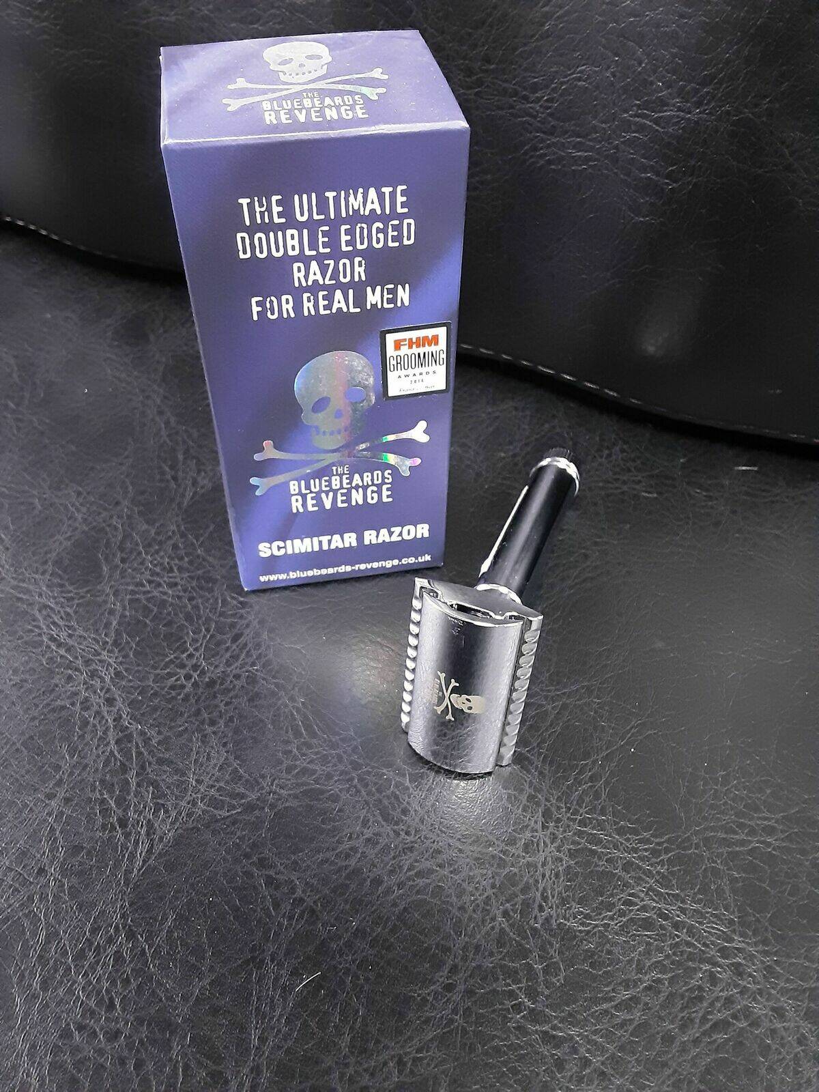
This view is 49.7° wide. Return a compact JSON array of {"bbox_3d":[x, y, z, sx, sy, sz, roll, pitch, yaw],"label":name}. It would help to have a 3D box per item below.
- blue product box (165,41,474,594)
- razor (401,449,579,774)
[{"bbox_3d":[-0.020,-0.046,0.200,0.051,0.112,0.045,-7,48,-8],"label":"blue product box"},{"bbox_3d":[0.026,0.004,0.213,0.025,0.044,0.096,16,39,13],"label":"razor"}]

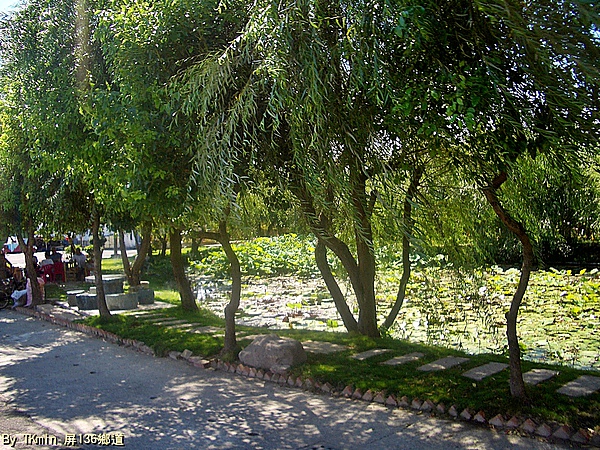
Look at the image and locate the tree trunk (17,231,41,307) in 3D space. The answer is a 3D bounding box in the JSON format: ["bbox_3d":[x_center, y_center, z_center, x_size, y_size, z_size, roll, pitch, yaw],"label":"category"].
[{"bbox_3d":[-6.149,0.989,13.792,0.500,1.710,0.400,0,-1,0],"label":"tree trunk"}]

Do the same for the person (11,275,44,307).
[{"bbox_3d":[-6.534,1.612,14.600,0.650,0.800,0.600,1,-2,-34],"label":"person"}]

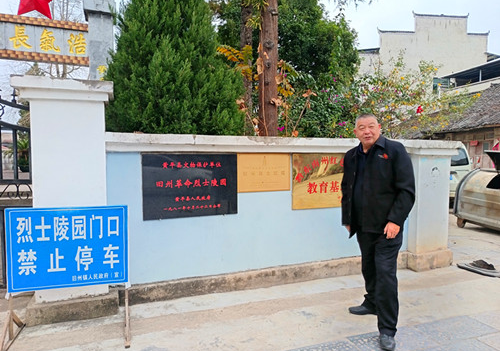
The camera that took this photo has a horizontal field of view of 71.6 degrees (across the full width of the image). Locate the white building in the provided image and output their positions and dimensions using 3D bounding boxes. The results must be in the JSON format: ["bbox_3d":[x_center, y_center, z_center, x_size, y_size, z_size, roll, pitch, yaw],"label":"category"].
[{"bbox_3d":[11.967,-5.494,28.242,9.260,11.870,8.000,0,3,-5],"label":"white building"}]

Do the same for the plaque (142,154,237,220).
[{"bbox_3d":[-0.559,0.101,3.366,0.920,0.620,0.030,-1,3,-21],"label":"plaque"}]

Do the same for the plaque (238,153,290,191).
[{"bbox_3d":[0.154,-0.027,3.634,0.600,0.400,0.030,-1,3,-21],"label":"plaque"}]

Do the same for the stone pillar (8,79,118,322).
[{"bbox_3d":[-1.586,0.202,3.110,0.710,1.970,0.640,-1,3,-21],"label":"stone pillar"}]

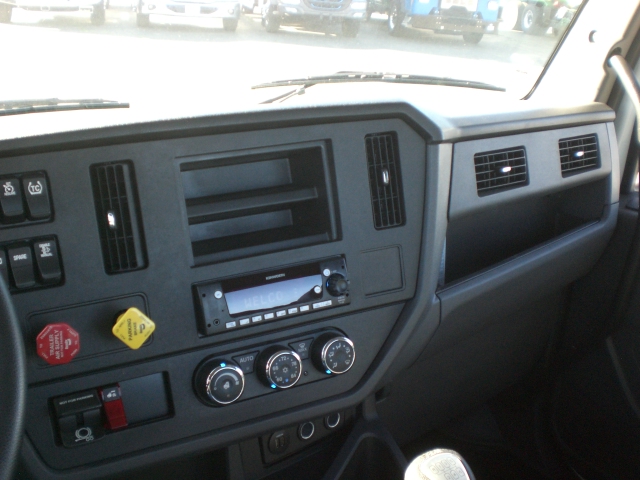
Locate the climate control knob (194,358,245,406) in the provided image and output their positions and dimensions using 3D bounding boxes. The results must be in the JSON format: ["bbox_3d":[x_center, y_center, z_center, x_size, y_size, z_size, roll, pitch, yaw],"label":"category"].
[{"bbox_3d":[-0.109,0.159,0.787,0.047,0.047,0.025,-10,8,-24],"label":"climate control knob"}]

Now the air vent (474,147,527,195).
[{"bbox_3d":[0.249,-0.096,0.974,0.121,0.056,0.022,-14,9,-41],"label":"air vent"}]

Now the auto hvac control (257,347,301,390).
[{"bbox_3d":[-0.046,0.148,0.815,0.047,0.047,0.025,-10,8,-24],"label":"auto hvac control"}]

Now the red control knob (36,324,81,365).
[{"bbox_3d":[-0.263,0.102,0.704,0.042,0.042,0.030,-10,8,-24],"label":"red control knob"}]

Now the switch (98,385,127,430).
[{"bbox_3d":[-0.224,0.179,0.757,0.021,0.047,0.022,-10,8,-24],"label":"switch"}]

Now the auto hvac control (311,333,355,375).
[{"bbox_3d":[0.018,0.137,0.843,0.047,0.047,0.025,-10,8,-24],"label":"auto hvac control"}]

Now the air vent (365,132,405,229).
[{"bbox_3d":[0.080,-0.074,0.875,0.045,0.119,0.022,-10,8,-24],"label":"air vent"}]

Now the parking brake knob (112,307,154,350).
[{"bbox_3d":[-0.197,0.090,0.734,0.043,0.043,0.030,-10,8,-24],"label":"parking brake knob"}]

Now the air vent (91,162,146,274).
[{"bbox_3d":[-0.213,-0.024,0.745,0.045,0.117,0.022,-10,8,-24],"label":"air vent"}]

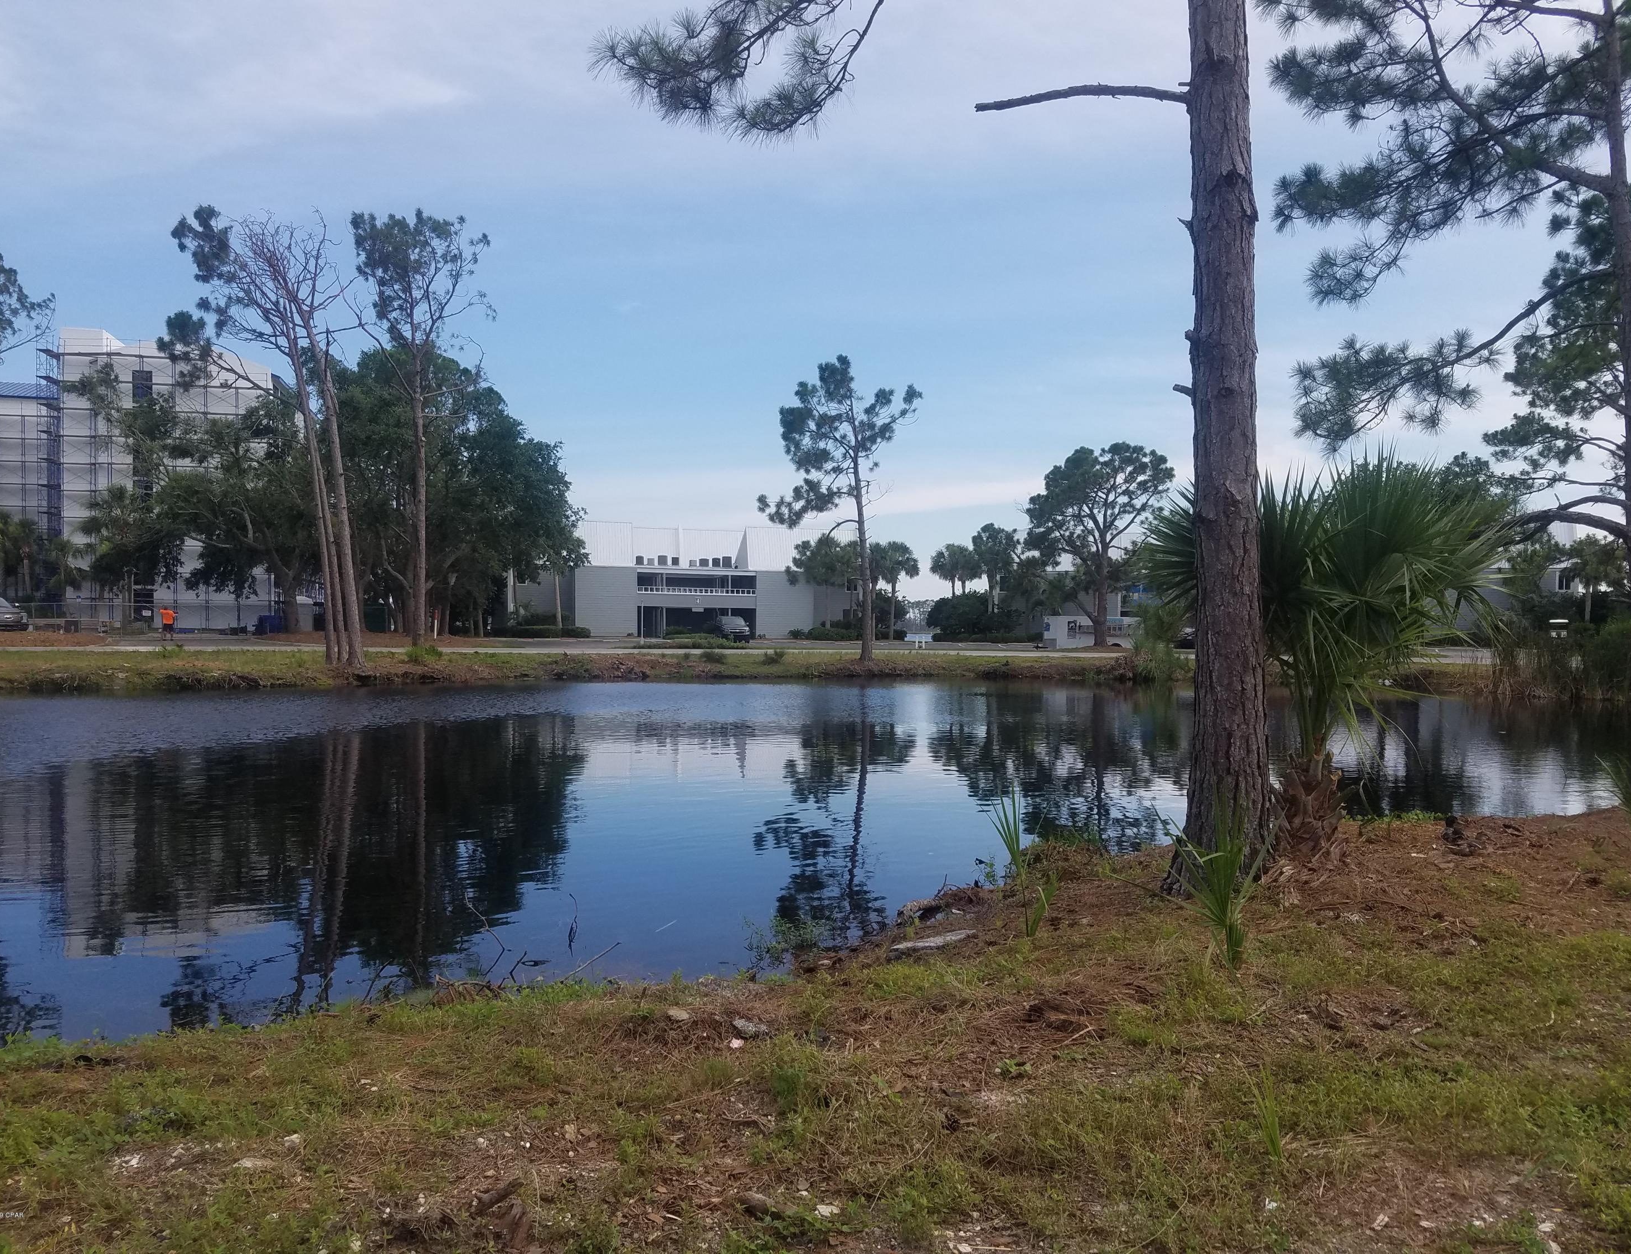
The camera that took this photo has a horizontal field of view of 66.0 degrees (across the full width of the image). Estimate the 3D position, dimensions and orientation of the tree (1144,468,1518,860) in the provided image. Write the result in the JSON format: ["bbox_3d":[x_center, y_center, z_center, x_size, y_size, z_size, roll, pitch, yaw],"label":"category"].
[{"bbox_3d":[3.502,0.233,8.600,2.500,2.800,2.400,1,0,0],"label":"tree"}]

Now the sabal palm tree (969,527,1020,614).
[{"bbox_3d":[13.680,-3.399,96.000,3.690,8.880,3.500,1,0,0],"label":"sabal palm tree"}]

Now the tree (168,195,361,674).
[{"bbox_3d":[-19.199,-6.636,44.000,6.770,16.060,5.800,1,0,0],"label":"tree"}]

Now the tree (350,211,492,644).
[{"bbox_3d":[-14.764,-7.235,47.000,5.330,16.670,5.000,1,0,0],"label":"tree"}]

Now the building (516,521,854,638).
[{"bbox_3d":[-11.200,-3.740,104.300,26.800,8.800,14.000,0,0,-17],"label":"building"}]

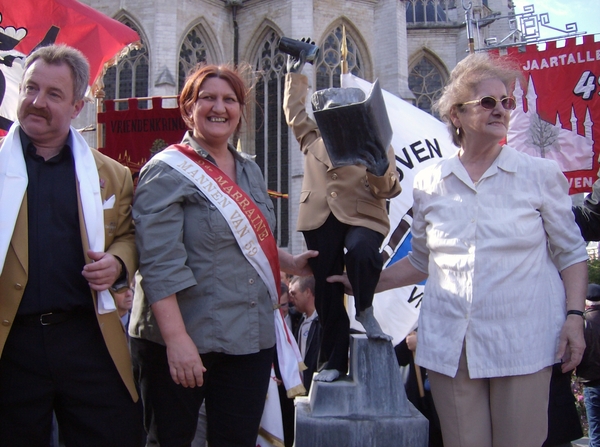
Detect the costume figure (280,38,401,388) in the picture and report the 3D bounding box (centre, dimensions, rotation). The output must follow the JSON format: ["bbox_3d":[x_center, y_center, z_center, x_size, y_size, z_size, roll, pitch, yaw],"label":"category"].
[{"bbox_3d":[0.145,-0.063,2.186,0.400,1.170,0.430,-1,-6,8],"label":"costume figure"}]

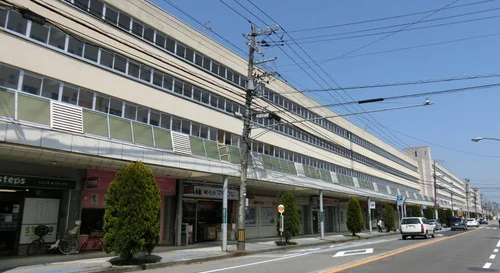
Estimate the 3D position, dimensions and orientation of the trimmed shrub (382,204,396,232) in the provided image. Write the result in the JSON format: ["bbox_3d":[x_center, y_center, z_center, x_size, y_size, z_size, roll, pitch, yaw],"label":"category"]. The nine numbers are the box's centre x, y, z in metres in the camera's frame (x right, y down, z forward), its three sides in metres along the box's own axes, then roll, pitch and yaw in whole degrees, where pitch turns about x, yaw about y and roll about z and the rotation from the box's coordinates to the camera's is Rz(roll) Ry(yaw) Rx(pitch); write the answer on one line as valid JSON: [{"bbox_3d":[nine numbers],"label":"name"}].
[{"bbox_3d":[13.935,8.219,36.394,1.250,2.750,1.250,-9,-15,34],"label":"trimmed shrub"}]

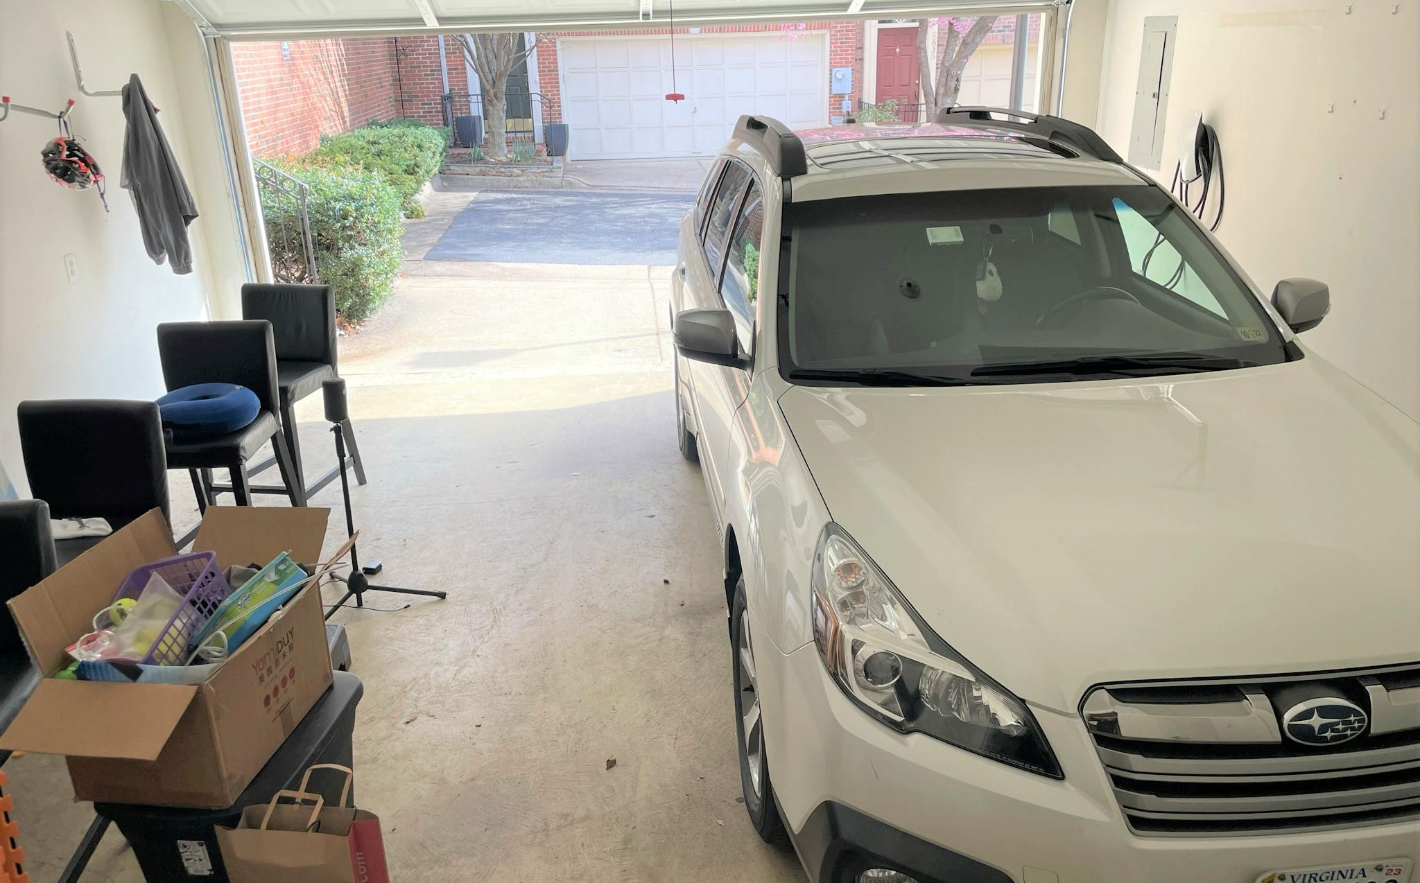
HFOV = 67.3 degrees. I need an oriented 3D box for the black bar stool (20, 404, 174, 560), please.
[{"bbox_3d":[-1.921,0.412,3.277,0.447,0.988,0.523,0,21,6],"label":"black bar stool"}]

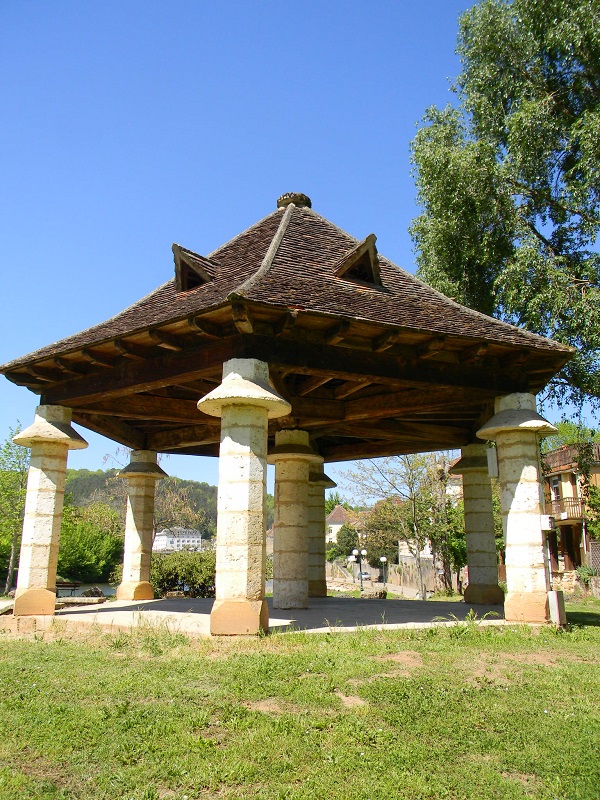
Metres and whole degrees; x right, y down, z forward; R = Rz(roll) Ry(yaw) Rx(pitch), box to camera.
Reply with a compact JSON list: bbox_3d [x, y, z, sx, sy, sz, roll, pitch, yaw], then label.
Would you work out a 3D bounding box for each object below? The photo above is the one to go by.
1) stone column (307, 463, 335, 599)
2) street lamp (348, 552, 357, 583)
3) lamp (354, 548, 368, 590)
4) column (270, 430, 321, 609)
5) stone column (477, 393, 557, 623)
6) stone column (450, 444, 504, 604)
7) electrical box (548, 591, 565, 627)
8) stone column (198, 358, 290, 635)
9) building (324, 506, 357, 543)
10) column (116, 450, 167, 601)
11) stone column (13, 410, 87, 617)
[{"bbox_3d":[0.377,3.234,16.245,1.180,3.250,1.180,-2,-14,7],"label":"stone column"},{"bbox_3d":[7.304,23.351,89.181,1.000,3.600,0.550,-1,-14,4],"label":"street lamp"},{"bbox_3d":[5.471,15.255,58.036,1.150,3.600,0.500,-1,-14,5],"label":"lamp"},{"bbox_3d":[-0.160,2.203,12.051,1.180,3.185,1.180,-2,-14,7],"label":"column"},{"bbox_3d":[3.284,1.554,9.559,1.180,3.250,1.180,-10,-18,36],"label":"stone column"},{"bbox_3d":[3.821,2.609,13.713,1.180,3.250,1.180,6,-15,-22],"label":"stone column"},{"bbox_3d":[3.853,3.115,9.678,0.156,0.484,0.365,-10,-18,36],"label":"electrical box"},{"bbox_3d":[-0.697,1.125,7.936,1.180,3.250,1.180,-2,-14,7],"label":"stone column"},{"bbox_3d":[11.550,35.090,180.070,9.000,11.500,9.500,-1,-14,4],"label":"building"},{"bbox_3d":[-3.603,2.805,14.623,1.180,3.250,1.180,-10,-18,36],"label":"column"},{"bbox_3d":[-4.140,1.751,10.468,1.180,3.250,1.180,6,-15,-22],"label":"stone column"}]

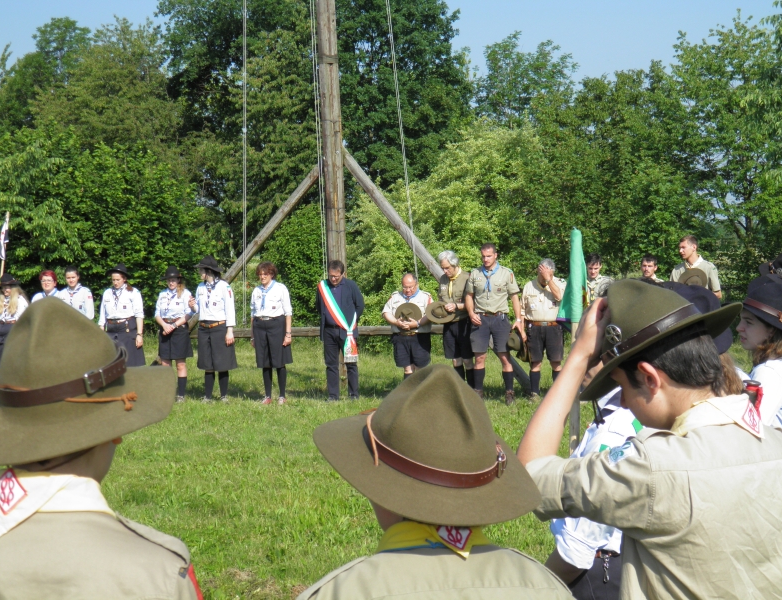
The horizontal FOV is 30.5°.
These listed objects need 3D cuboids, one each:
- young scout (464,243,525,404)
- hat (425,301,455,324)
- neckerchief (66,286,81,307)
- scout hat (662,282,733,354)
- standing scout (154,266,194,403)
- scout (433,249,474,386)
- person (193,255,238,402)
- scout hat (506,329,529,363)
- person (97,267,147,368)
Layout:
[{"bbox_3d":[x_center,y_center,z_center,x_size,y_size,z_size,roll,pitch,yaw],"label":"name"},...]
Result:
[{"bbox_3d":[1.192,0.265,16.500,0.660,1.850,0.420,1,2,19],"label":"young scout"},{"bbox_3d":[0.573,0.151,16.600,0.340,0.360,0.140,8,-32,-3],"label":"hat"},{"bbox_3d":[-3.767,-0.030,17.000,0.200,0.250,0.180,0,1,6],"label":"neckerchief"},{"bbox_3d":[0.765,0.057,3.800,0.340,0.150,0.360,-6,17,-40],"label":"scout hat"},{"bbox_3d":[-2.561,0.408,16.950,0.460,1.610,0.380,0,2,9],"label":"standing scout"},{"bbox_3d":[0.747,0.276,16.850,0.520,1.740,0.480,1,2,30],"label":"scout"},{"bbox_3d":[-2.058,0.336,16.900,0.530,1.740,0.400,1,2,25],"label":"person"},{"bbox_3d":[1.477,0.527,16.600,0.140,0.360,0.340,-10,-3,-27],"label":"scout hat"},{"bbox_3d":[-3.182,0.390,16.950,0.530,1.640,0.380,0,2,16],"label":"person"}]

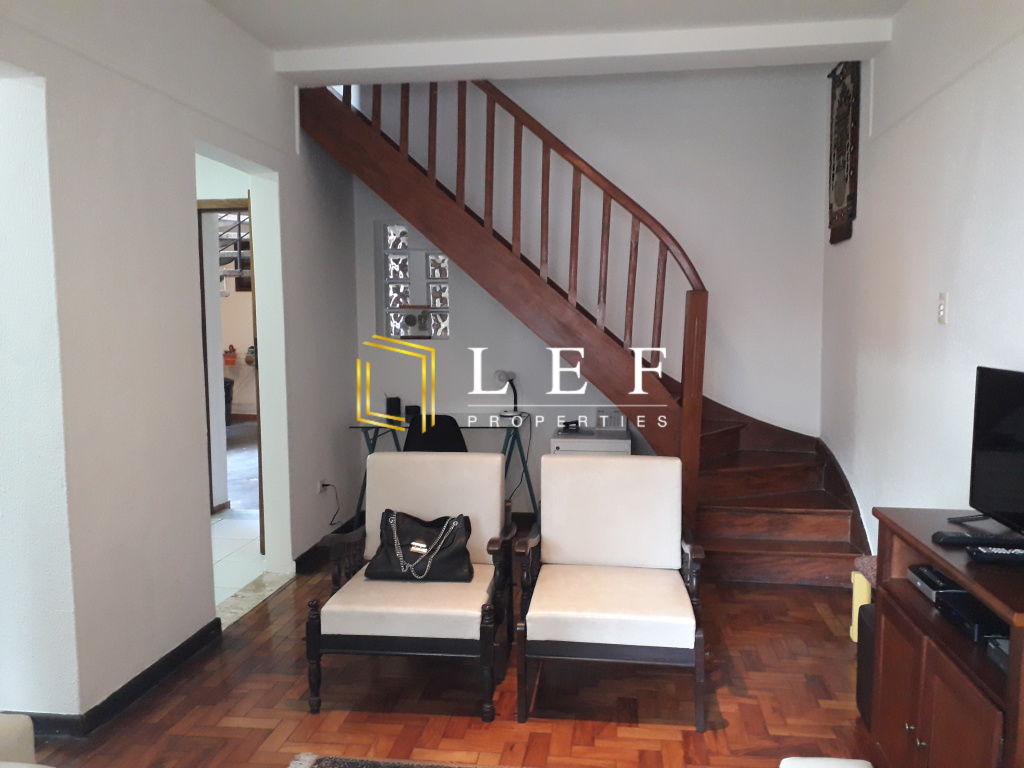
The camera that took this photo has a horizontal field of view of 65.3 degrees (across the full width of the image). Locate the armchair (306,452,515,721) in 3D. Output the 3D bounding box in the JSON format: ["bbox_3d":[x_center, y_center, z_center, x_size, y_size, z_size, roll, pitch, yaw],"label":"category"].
[{"bbox_3d":[-0.355,0.734,3.174,0.680,0.840,0.790,0,5,7],"label":"armchair"}]

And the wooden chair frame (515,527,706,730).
[{"bbox_3d":[0.369,0.839,3.102,0.660,0.640,0.770,0,5,6],"label":"wooden chair frame"}]

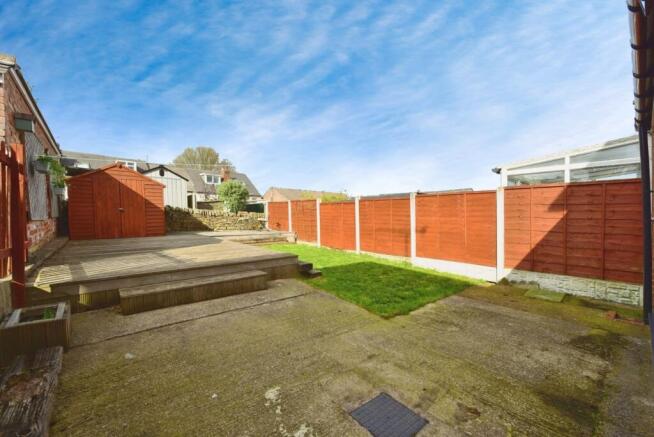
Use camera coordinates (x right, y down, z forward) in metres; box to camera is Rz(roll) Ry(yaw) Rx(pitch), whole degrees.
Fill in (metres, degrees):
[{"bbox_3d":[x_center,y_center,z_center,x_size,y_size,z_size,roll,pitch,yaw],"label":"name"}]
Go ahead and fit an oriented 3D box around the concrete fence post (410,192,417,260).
[{"bbox_3d":[2.220,0.235,6.490,0.100,1.780,0.110,-1,1,-41],"label":"concrete fence post"}]

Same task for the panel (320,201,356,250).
[{"bbox_3d":[0.345,0.250,8.620,0.060,1.520,1.800,-1,1,-41],"label":"panel"}]

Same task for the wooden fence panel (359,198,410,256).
[{"bbox_3d":[1.590,0.248,7.200,0.060,1.520,1.800,-1,1,-41],"label":"wooden fence panel"}]

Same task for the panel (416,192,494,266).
[{"bbox_3d":[2.840,0.218,5.780,0.060,1.540,1.800,-1,1,-41],"label":"panel"}]

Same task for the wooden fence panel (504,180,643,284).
[{"bbox_3d":[4.090,0.206,4.360,0.060,1.550,1.800,-1,1,-41],"label":"wooden fence panel"}]

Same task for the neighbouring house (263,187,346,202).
[{"bbox_3d":[-2.300,-2.270,44.000,16.000,5.200,8.000,-1,1,-41],"label":"neighbouring house"}]

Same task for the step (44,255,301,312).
[{"bbox_3d":[-2.100,0.965,4.270,3.400,0.420,0.700,-1,1,-41],"label":"step"}]

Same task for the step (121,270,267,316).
[{"bbox_3d":[-2.080,1.165,4.240,2.100,0.260,0.430,0,0,-42],"label":"step"}]

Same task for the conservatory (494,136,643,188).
[{"bbox_3d":[6.150,-0.150,5.700,3.500,2.700,2.800,-1,1,-41],"label":"conservatory"}]

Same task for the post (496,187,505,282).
[{"bbox_3d":[3.470,0.330,5.080,0.100,1.880,0.110,-1,1,-41],"label":"post"}]

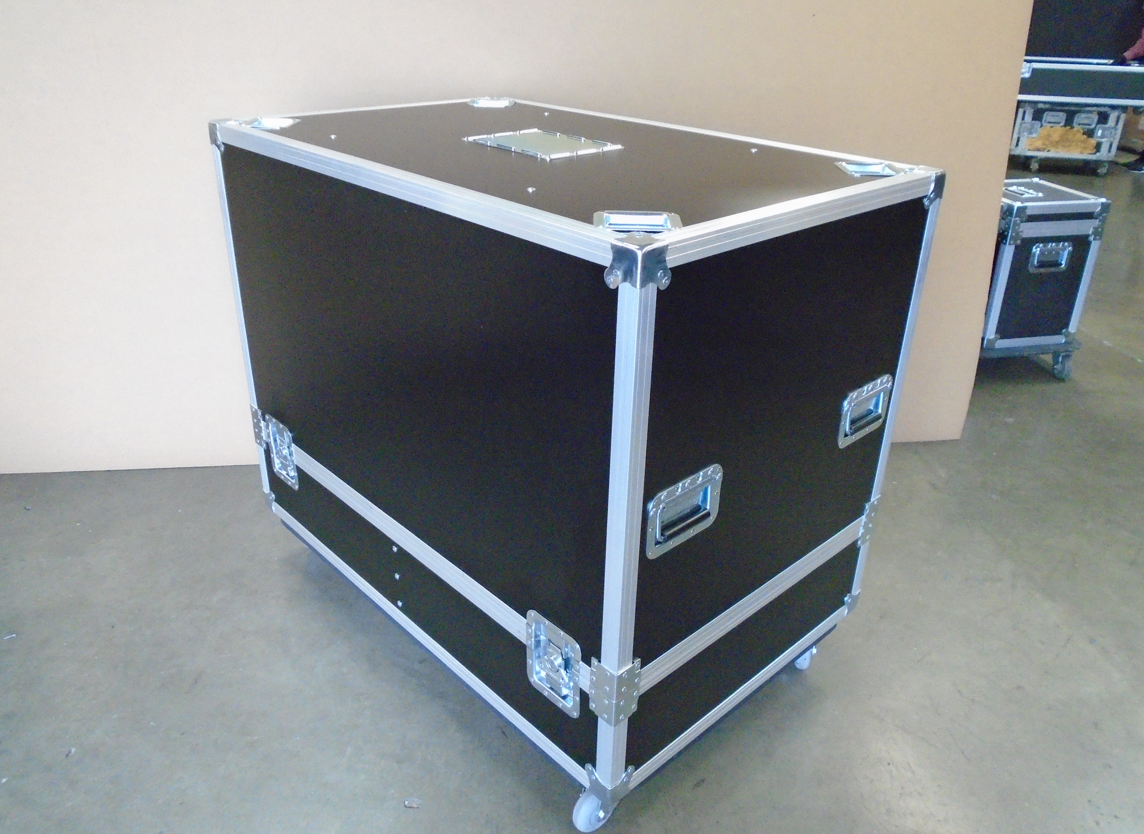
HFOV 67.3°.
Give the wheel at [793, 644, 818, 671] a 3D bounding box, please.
[{"bbox_3d":[0.487,0.489,1.842,0.055,0.108,0.100,1,27,-1],"label":"wheel"}]

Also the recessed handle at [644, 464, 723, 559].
[{"bbox_3d":[0.153,0.127,1.190,0.156,0.108,0.025,-22,35,-38],"label":"recessed handle"}]

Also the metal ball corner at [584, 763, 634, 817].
[{"bbox_3d":[0.059,0.566,1.357,0.055,0.055,0.055,-22,35,-38],"label":"metal ball corner"}]

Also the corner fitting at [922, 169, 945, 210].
[{"bbox_3d":[0.571,-0.373,1.400,0.055,0.055,0.055,-22,35,-38],"label":"corner fitting"}]

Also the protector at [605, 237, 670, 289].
[{"bbox_3d":[0.077,-0.175,0.983,0.055,0.055,0.055,-22,35,-38],"label":"protector"}]

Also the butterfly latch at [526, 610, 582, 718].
[{"bbox_3d":[-0.026,0.380,1.333,0.022,0.154,0.125,-22,35,-38],"label":"butterfly latch"}]

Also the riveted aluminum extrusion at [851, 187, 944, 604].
[{"bbox_3d":[0.578,-0.002,1.586,0.032,0.832,0.032,-22,35,-38],"label":"riveted aluminum extrusion"}]

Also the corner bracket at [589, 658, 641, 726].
[{"bbox_3d":[0.063,0.393,1.266,0.051,0.101,0.051,-22,35,-38],"label":"corner bracket"}]

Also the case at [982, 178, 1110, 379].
[{"bbox_3d":[1.681,-0.527,3.330,0.392,0.690,0.417,-4,27,-11],"label":"case"}]

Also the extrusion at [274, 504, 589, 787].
[{"bbox_3d":[-0.327,0.391,1.712,0.032,0.032,1.117,-22,35,-38],"label":"extrusion"}]

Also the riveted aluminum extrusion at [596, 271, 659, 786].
[{"bbox_3d":[0.067,0.203,1.156,0.032,0.841,0.032,-22,35,-38],"label":"riveted aluminum extrusion"}]

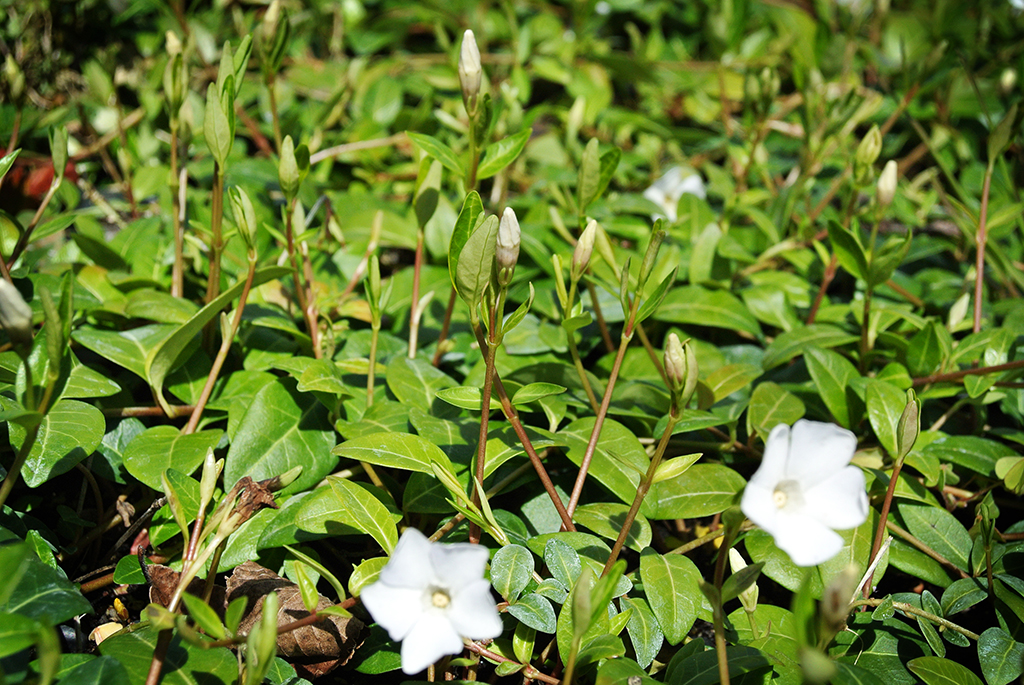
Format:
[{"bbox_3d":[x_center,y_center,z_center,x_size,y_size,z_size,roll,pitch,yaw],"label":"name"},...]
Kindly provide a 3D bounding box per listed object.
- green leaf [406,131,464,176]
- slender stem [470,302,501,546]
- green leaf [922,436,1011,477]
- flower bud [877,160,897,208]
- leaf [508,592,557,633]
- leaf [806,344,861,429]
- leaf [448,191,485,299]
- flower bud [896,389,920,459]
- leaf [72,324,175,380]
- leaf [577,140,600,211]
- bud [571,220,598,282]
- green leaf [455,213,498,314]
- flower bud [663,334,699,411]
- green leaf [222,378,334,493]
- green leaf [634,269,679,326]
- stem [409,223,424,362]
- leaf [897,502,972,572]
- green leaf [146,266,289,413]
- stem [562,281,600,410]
[{"bbox_3d":[-0.020,-0.050,0.560,0.020,0.004,0.008,38,44,9],"label":"green leaf"},{"bbox_3d":[-0.006,0.019,0.493,0.003,0.058,0.003,5,13,0],"label":"slender stem"},{"bbox_3d":[0.118,0.029,0.545,0.025,0.004,0.011,10,42,7],"label":"green leaf"},{"bbox_3d":[0.111,-0.047,0.625,0.005,0.015,0.005,15,12,-3],"label":"flower bud"},{"bbox_3d":[0.004,0.057,0.440,0.012,0.003,0.008,26,49,30],"label":"leaf"},{"bbox_3d":[0.086,0.012,0.567,0.013,0.004,0.028,-8,54,-24],"label":"leaf"},{"bbox_3d":[-0.011,-0.024,0.508,0.009,0.025,0.005,-1,14,-27],"label":"leaf"},{"bbox_3d":[0.088,0.018,0.470,0.005,0.016,0.005,10,17,0],"label":"flower bud"},{"bbox_3d":[-0.109,0.003,0.590,0.037,0.006,0.017,23,41,40],"label":"leaf"},{"bbox_3d":[0.024,-0.051,0.648,0.006,0.023,0.004,7,18,0],"label":"leaf"},{"bbox_3d":[0.018,-0.023,0.530,0.005,0.017,0.005,17,14,0],"label":"bud"},{"bbox_3d":[-0.008,-0.019,0.495,0.009,0.024,0.004,14,6,7],"label":"green leaf"},{"bbox_3d":[0.038,0.006,0.475,0.007,0.018,0.006,-3,13,0],"label":"flower bud"},{"bbox_3d":[-0.059,0.024,0.535,0.027,0.006,0.037,37,69,14],"label":"green leaf"},{"bbox_3d":[0.033,-0.011,0.491,0.004,0.017,0.005,36,7,-14],"label":"green leaf"},{"bbox_3d":[-0.028,-0.014,0.615,0.002,0.041,0.002,4,14,-1],"label":"stem"},{"bbox_3d":[0.097,0.045,0.485,0.014,0.004,0.027,-25,47,-26],"label":"leaf"},{"bbox_3d":[-0.082,-0.004,0.588,0.052,0.015,0.014,-46,0,-10],"label":"green leaf"},{"bbox_3d":[0.019,0.001,0.595,0.006,0.040,0.004,-10,15,2],"label":"stem"}]

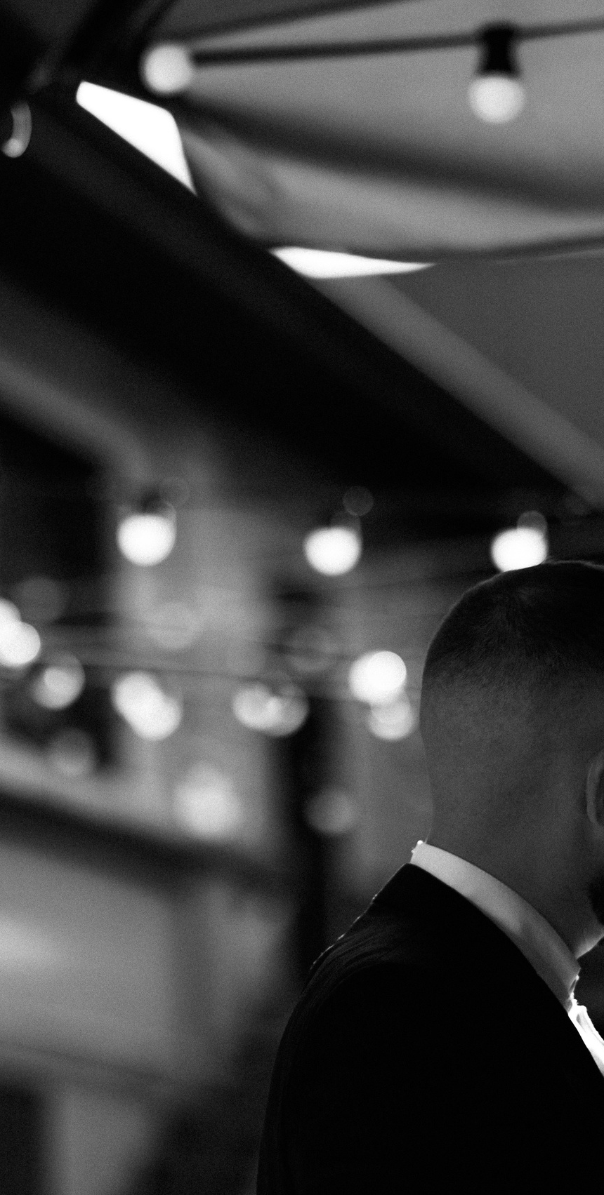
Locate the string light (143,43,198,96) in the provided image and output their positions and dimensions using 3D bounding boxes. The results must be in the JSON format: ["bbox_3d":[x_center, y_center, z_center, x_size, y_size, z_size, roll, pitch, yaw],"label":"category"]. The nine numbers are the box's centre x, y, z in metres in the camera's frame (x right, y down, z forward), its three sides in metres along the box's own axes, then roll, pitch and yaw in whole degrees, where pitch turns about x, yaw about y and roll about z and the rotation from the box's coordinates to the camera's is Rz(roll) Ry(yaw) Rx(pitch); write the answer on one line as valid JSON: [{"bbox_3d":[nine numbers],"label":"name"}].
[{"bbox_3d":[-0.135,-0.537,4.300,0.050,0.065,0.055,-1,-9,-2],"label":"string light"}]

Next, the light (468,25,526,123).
[{"bbox_3d":[0.190,-0.509,4.120,0.050,0.095,0.050,-2,-9,3],"label":"light"}]

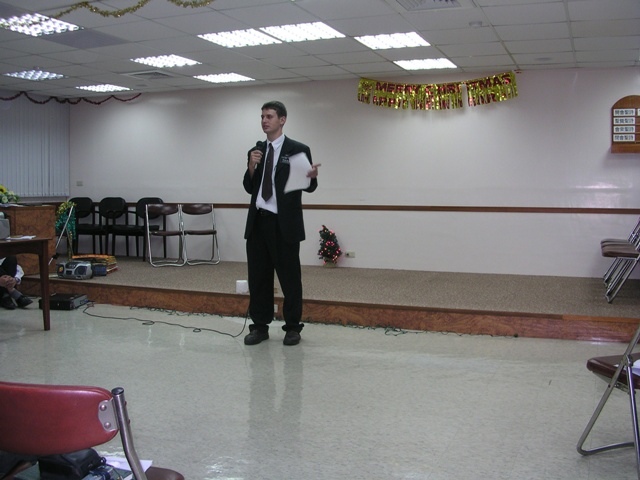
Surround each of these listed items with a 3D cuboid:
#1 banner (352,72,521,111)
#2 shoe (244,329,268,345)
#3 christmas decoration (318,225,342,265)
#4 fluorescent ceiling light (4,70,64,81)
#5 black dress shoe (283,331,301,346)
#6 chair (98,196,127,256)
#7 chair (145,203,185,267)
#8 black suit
[{"bbox_3d":[1.291,-1.658,7.663,1.860,0.420,0.060,2,5,22],"label":"banner"},{"bbox_3d":[-0.454,0.698,5.122,0.110,0.110,0.290,2,5,25],"label":"shoe"},{"bbox_3d":[0.125,0.076,8.164,0.280,0.510,0.270,0,4,0],"label":"christmas decoration"},{"bbox_3d":[-3.139,-1.830,7.553,0.580,0.060,0.580,2,5,22],"label":"fluorescent ceiling light"},{"bbox_3d":[-0.202,0.701,5.098,0.110,0.110,0.290,1,4,9],"label":"black dress shoe"},{"bbox_3d":[-2.921,-0.163,9.286,0.540,0.830,0.550,1,4,15],"label":"chair"},{"bbox_3d":[-1.916,-0.070,8.496,0.450,0.760,0.470,-1,4,-16],"label":"chair"},{"bbox_3d":[-0.285,-0.032,5.028,0.540,1.440,0.350,2,5,23],"label":"black suit"}]

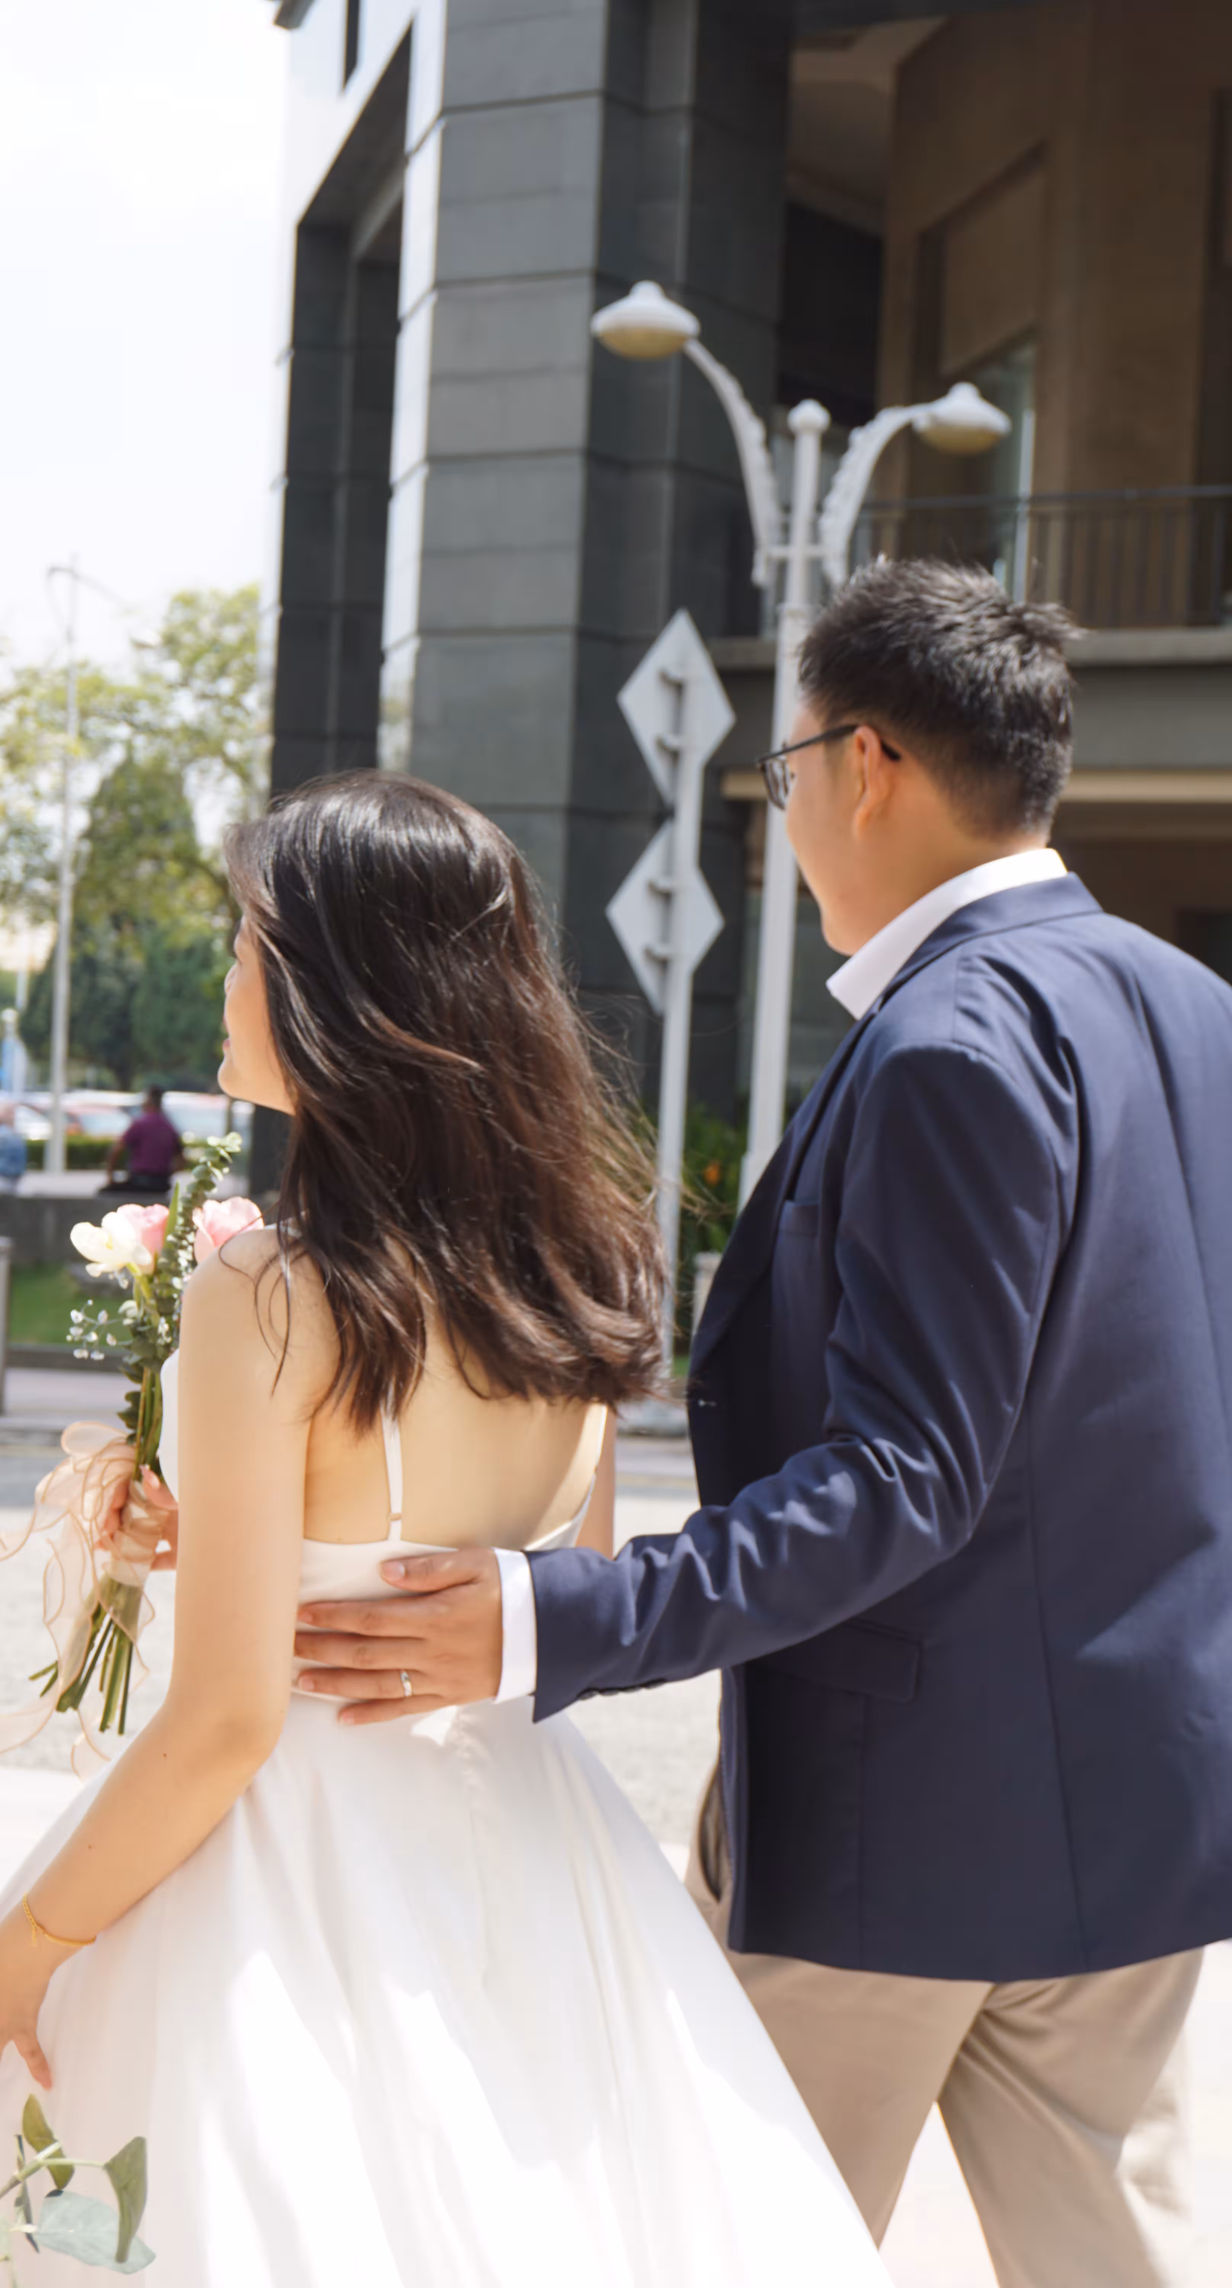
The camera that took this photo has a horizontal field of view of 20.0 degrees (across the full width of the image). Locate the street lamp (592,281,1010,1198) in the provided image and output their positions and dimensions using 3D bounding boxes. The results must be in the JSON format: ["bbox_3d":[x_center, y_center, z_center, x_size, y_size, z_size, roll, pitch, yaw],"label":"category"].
[{"bbox_3d":[0.754,-1.276,16.459,0.500,5.100,2.900,4,1,40],"label":"street lamp"}]

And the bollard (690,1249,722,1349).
[{"bbox_3d":[0.385,0.892,14.600,0.135,0.850,0.135,2,1,0],"label":"bollard"}]

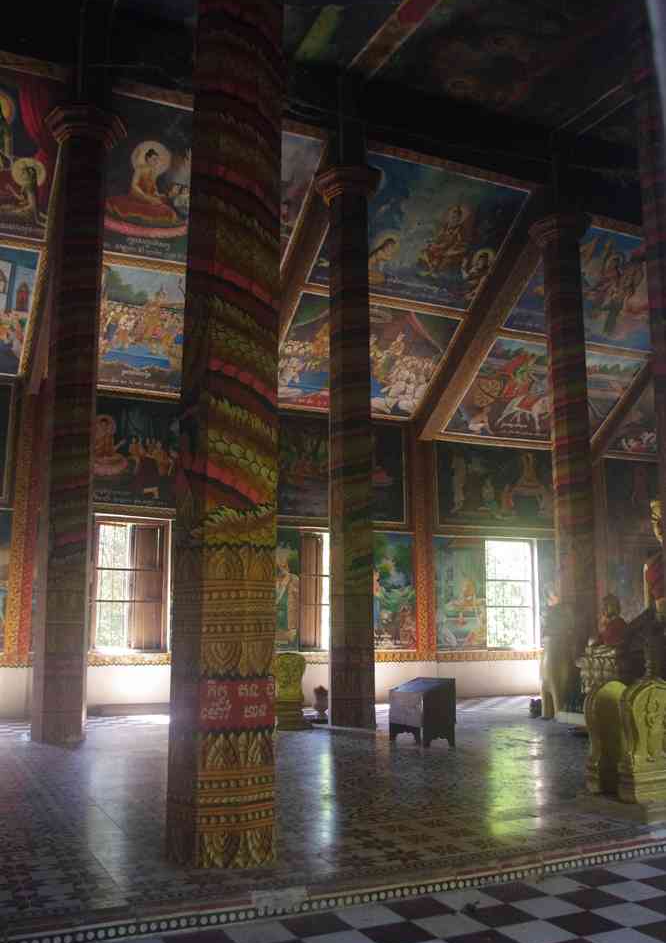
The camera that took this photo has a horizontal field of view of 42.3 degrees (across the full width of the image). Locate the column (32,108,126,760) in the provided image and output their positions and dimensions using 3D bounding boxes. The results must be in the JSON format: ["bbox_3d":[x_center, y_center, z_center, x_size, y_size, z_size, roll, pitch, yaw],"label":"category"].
[{"bbox_3d":[-3.646,-0.793,12.022,0.928,8.758,0.928,4,-12,-24],"label":"column"}]

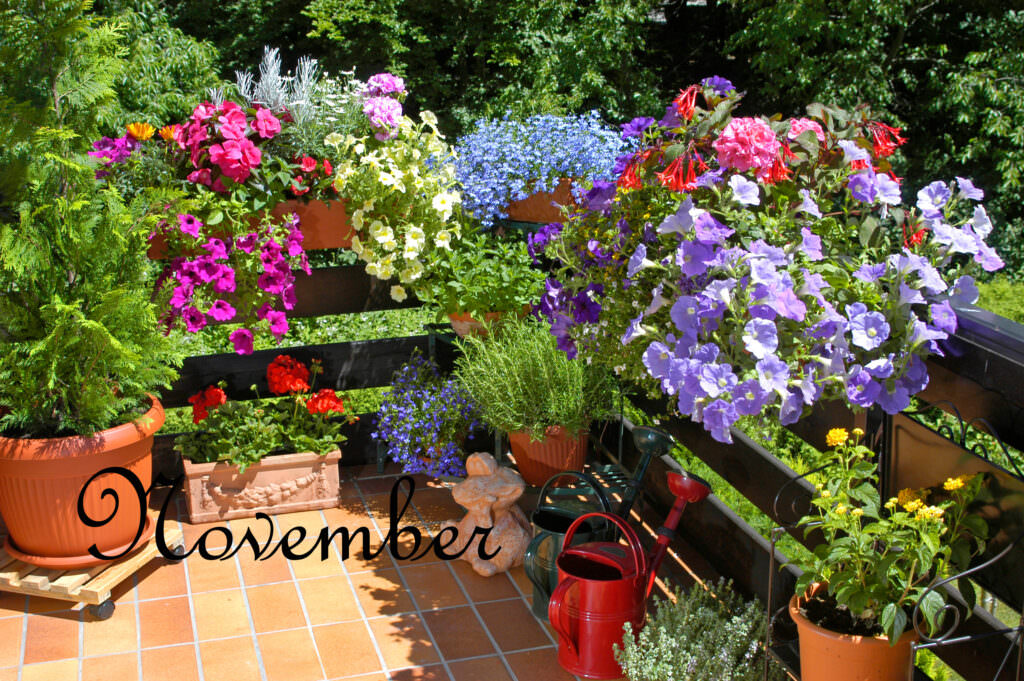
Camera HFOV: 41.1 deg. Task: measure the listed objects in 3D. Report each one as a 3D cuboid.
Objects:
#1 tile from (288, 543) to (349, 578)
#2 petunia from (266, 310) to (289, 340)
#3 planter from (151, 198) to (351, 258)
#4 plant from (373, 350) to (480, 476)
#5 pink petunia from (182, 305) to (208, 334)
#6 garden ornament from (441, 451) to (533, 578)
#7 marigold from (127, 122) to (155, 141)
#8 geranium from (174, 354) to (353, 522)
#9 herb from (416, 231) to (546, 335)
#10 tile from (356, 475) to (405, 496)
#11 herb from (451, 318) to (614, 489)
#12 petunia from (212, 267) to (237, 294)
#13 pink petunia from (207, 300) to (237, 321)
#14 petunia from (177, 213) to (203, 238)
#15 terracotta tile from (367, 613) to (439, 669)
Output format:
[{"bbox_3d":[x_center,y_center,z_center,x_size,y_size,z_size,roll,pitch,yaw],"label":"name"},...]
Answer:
[{"bbox_3d":[-0.498,0.553,3.447,0.115,0.012,0.240,-5,16,-15],"label":"tile"},{"bbox_3d":[-0.633,-0.041,3.680,0.054,0.072,0.048,-8,16,-24],"label":"petunia"},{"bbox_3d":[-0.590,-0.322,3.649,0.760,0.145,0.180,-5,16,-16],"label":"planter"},{"bbox_3d":[-0.240,0.190,3.825,0.290,0.310,0.280,-2,15,-4],"label":"plant"},{"bbox_3d":[-0.819,-0.058,3.525,0.064,0.066,0.045,-5,7,-17],"label":"pink petunia"},{"bbox_3d":[-0.072,0.406,3.400,0.215,0.290,0.205,6,17,23],"label":"garden ornament"},{"bbox_3d":[-0.966,-0.543,3.545,0.072,0.045,0.068,-5,16,-15],"label":"marigold"},{"bbox_3d":[-0.684,0.246,3.751,0.470,0.420,0.270,-5,16,-15],"label":"geranium"},{"bbox_3d":[-0.081,-0.124,3.727,0.330,0.295,0.310,0,15,0],"label":"herb"},{"bbox_3d":[-0.379,0.422,3.918,0.115,0.012,0.115,-5,16,-15],"label":"tile"},{"bbox_3d":[0.067,0.162,3.683,0.420,0.440,0.380,0,15,1],"label":"herb"},{"bbox_3d":[-0.760,-0.159,3.611,0.057,0.068,0.048,-8,17,-26],"label":"petunia"},{"bbox_3d":[-0.756,-0.081,3.537,0.070,0.058,0.045,-7,18,-24],"label":"pink petunia"},{"bbox_3d":[-0.814,-0.292,3.441,0.064,0.064,0.045,-4,15,-13],"label":"petunia"},{"bbox_3d":[-0.239,0.668,3.011,0.116,0.012,0.241,-5,16,-15],"label":"terracotta tile"}]

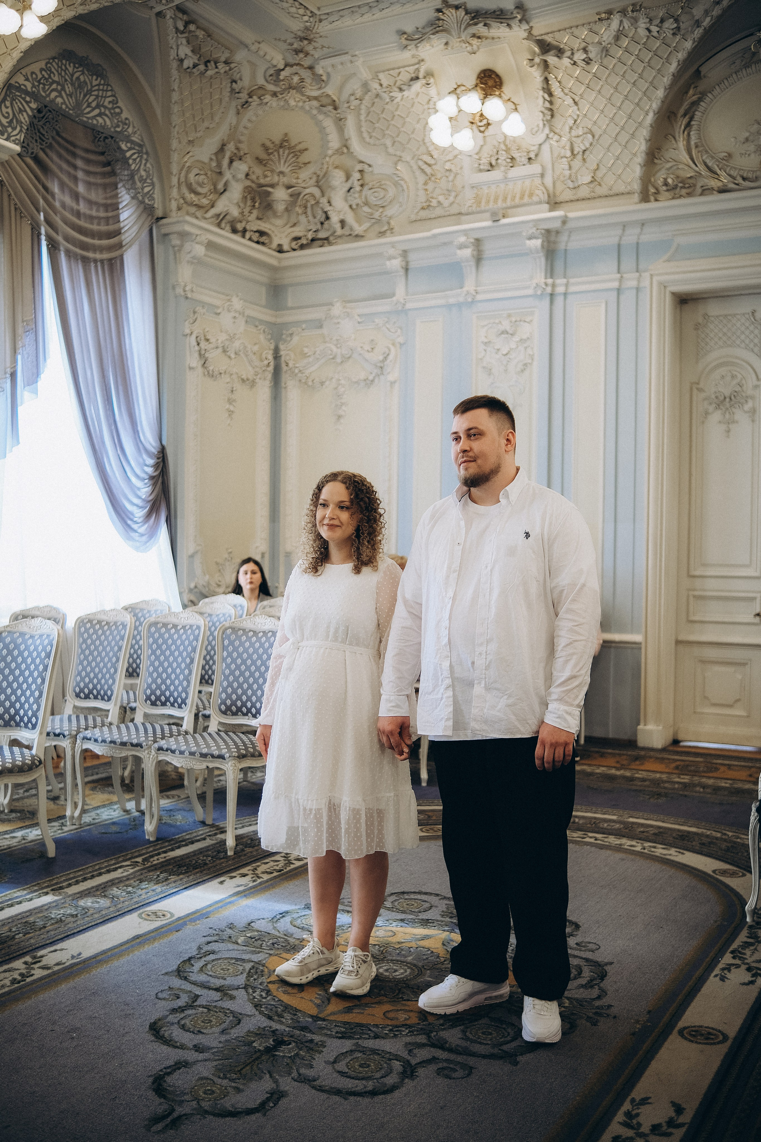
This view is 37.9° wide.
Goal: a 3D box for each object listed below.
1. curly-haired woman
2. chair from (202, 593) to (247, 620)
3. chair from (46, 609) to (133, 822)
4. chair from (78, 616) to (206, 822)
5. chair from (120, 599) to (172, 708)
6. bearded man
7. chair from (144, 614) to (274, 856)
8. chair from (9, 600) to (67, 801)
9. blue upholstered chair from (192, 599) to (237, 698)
[{"bbox_3d":[-0.126,0.494,3.658,0.540,1.660,0.390,1,1,29],"label":"curly-haired woman"},{"bbox_3d":[-1.191,0.703,7.716,0.515,1.055,0.600,1,1,29],"label":"chair"},{"bbox_3d":[-1.618,0.735,5.907,0.515,1.055,0.600,1,1,29],"label":"chair"},{"bbox_3d":[-1.187,0.744,5.663,0.515,1.055,0.600,1,1,29],"label":"chair"},{"bbox_3d":[-1.598,0.714,6.929,0.515,1.055,0.600,1,1,29],"label":"chair"},{"bbox_3d":[0.345,0.399,3.430,0.690,1.870,0.420,1,1,29],"label":"bearded man"},{"bbox_3d":[-0.744,0.754,5.407,0.515,1.055,0.600,1,1,29],"label":"chair"},{"bbox_3d":[-2.062,0.724,6.157,0.515,1.055,0.600,1,1,29],"label":"chair"},{"bbox_3d":[-1.131,0.725,6.665,0.515,1.055,0.600,1,1,29],"label":"blue upholstered chair"}]

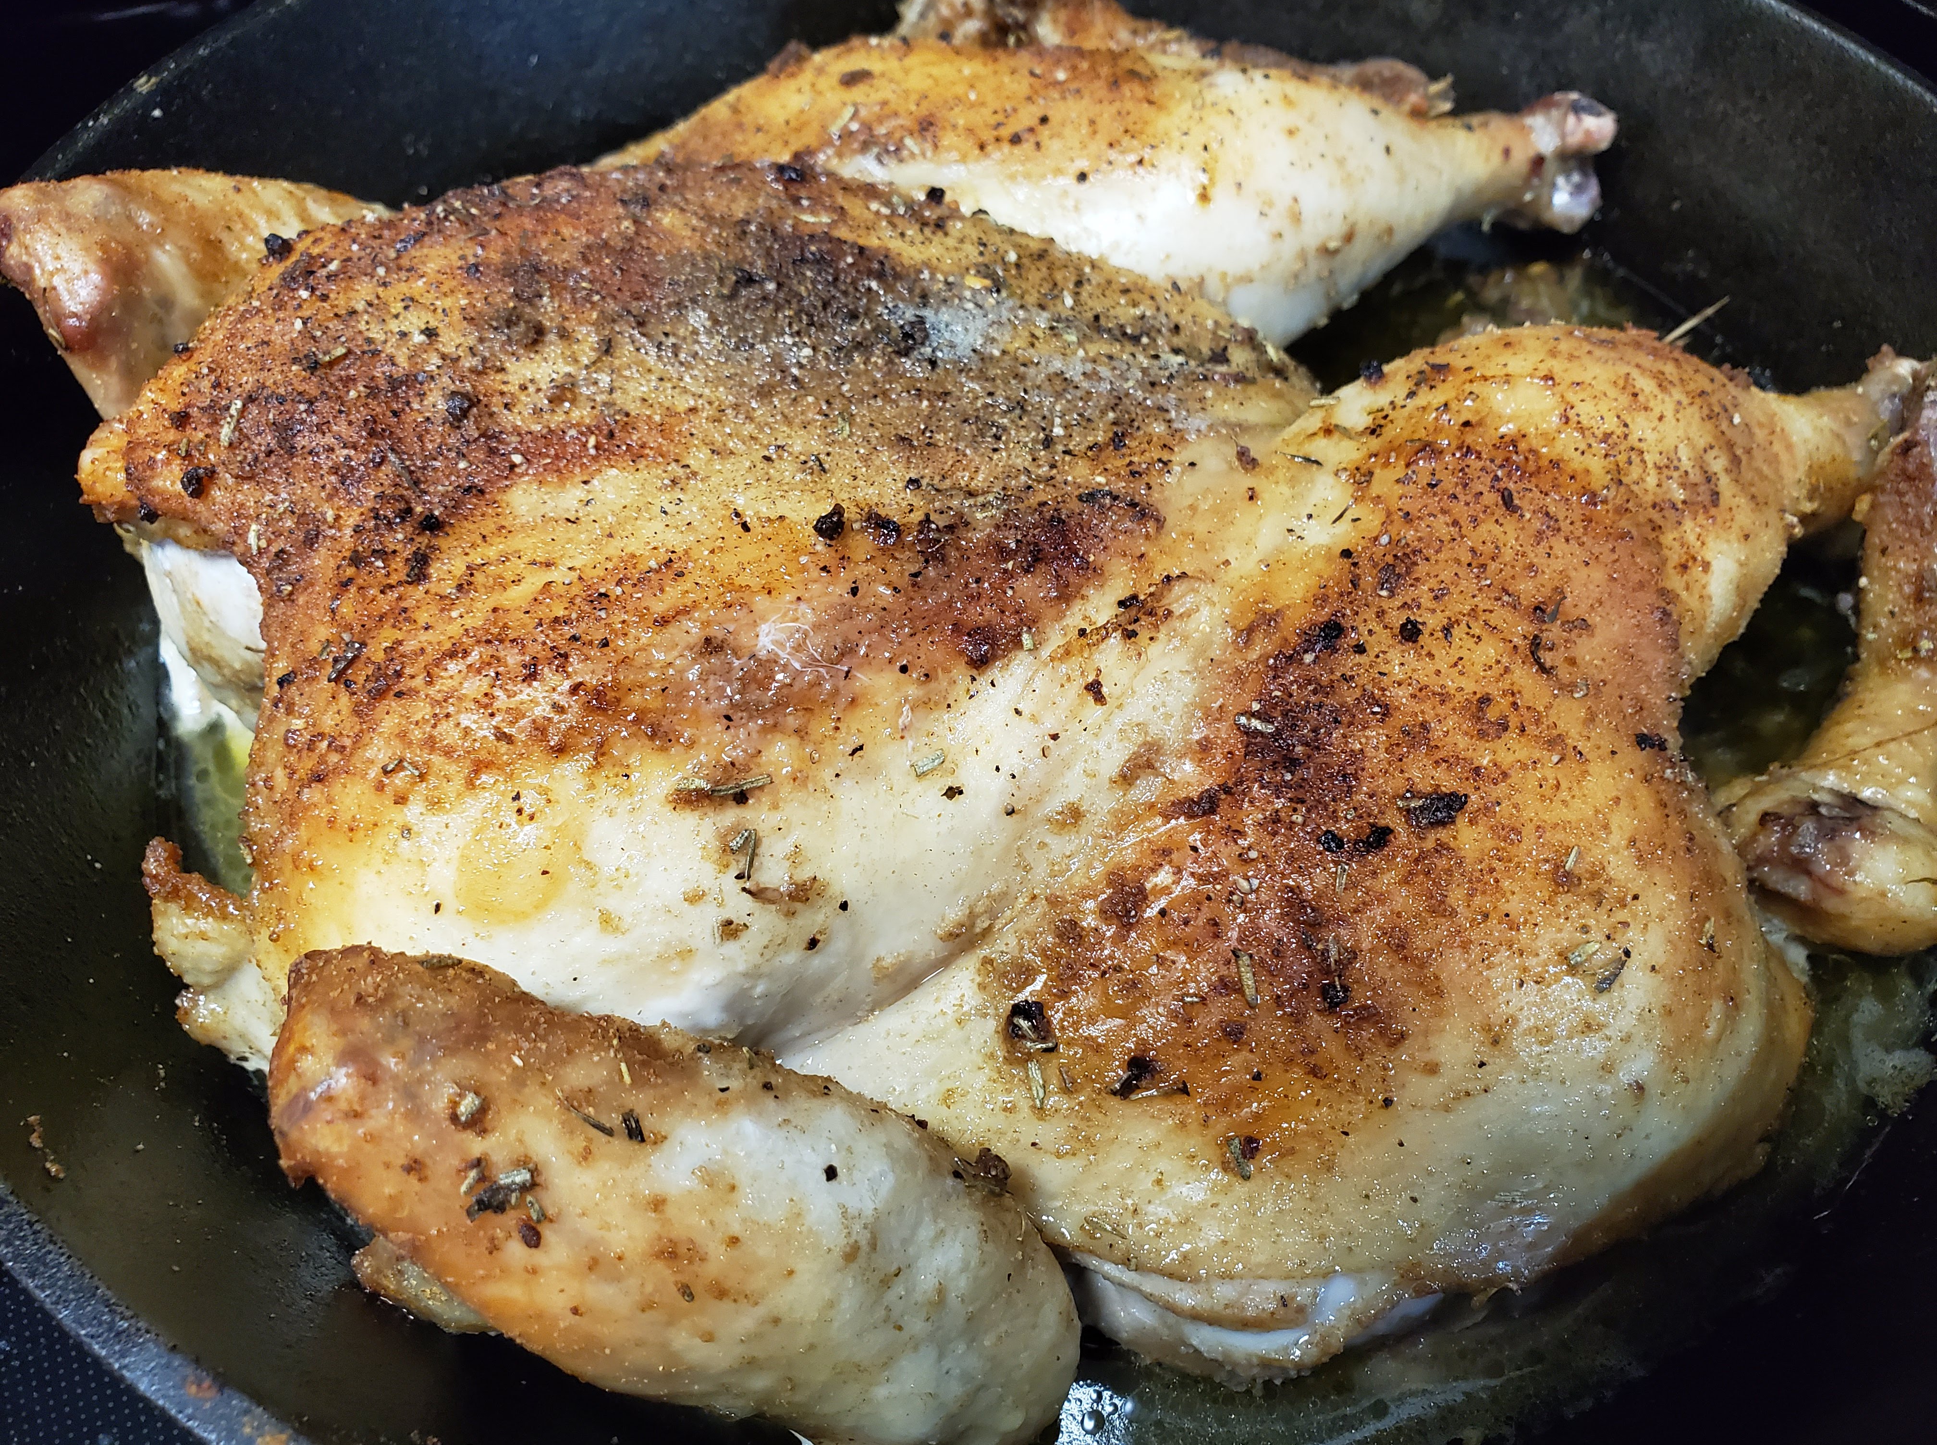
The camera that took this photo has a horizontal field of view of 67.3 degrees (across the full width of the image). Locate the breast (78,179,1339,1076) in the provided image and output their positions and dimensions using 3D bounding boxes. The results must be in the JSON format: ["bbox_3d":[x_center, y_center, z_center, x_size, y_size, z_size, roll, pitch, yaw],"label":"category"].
[{"bbox_3d":[-0.036,-0.025,0.204,0.161,0.066,0.130,-5,55,-6],"label":"breast"}]

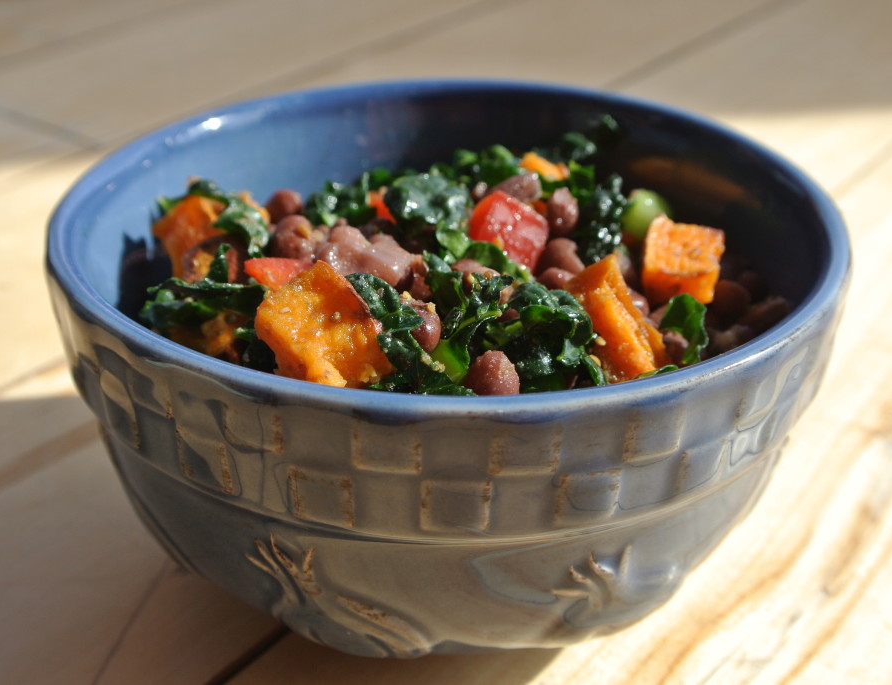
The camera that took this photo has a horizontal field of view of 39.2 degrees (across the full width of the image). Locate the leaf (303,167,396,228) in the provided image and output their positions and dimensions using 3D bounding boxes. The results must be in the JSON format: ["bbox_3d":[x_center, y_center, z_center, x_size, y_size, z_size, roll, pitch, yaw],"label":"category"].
[{"bbox_3d":[-0.022,-0.034,0.291,0.022,0.010,0.013,0,30,0],"label":"leaf"}]

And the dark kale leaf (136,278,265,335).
[{"bbox_3d":[-0.048,-0.007,0.246,0.025,0.008,0.011,0,30,0],"label":"dark kale leaf"}]

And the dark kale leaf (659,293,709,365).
[{"bbox_3d":[0.046,-0.003,0.241,0.010,0.012,0.008,0,30,0],"label":"dark kale leaf"}]

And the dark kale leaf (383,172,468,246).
[{"bbox_3d":[-0.004,-0.029,0.273,0.019,0.012,0.014,0,30,0],"label":"dark kale leaf"}]

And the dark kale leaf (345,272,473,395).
[{"bbox_3d":[-0.007,-0.002,0.233,0.024,0.016,0.018,0,30,0],"label":"dark kale leaf"}]

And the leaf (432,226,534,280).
[{"bbox_3d":[0.007,-0.018,0.261,0.020,0.007,0.011,0,30,0],"label":"leaf"}]

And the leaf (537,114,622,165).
[{"bbox_3d":[0.033,-0.050,0.308,0.021,0.010,0.010,0,30,0],"label":"leaf"}]

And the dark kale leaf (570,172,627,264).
[{"bbox_3d":[0.034,-0.028,0.279,0.012,0.017,0.011,0,30,0],"label":"dark kale leaf"}]

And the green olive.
[{"bbox_3d":[0.046,-0.029,0.285,0.011,0.011,0.011,0,30,0],"label":"green olive"}]

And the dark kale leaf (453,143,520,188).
[{"bbox_3d":[0.010,-0.043,0.305,0.017,0.008,0.010,0,30,0],"label":"dark kale leaf"}]

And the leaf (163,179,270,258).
[{"bbox_3d":[-0.051,-0.028,0.278,0.024,0.013,0.014,0,30,0],"label":"leaf"}]

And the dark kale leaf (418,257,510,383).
[{"bbox_3d":[0.004,-0.005,0.238,0.017,0.017,0.018,0,30,0],"label":"dark kale leaf"}]

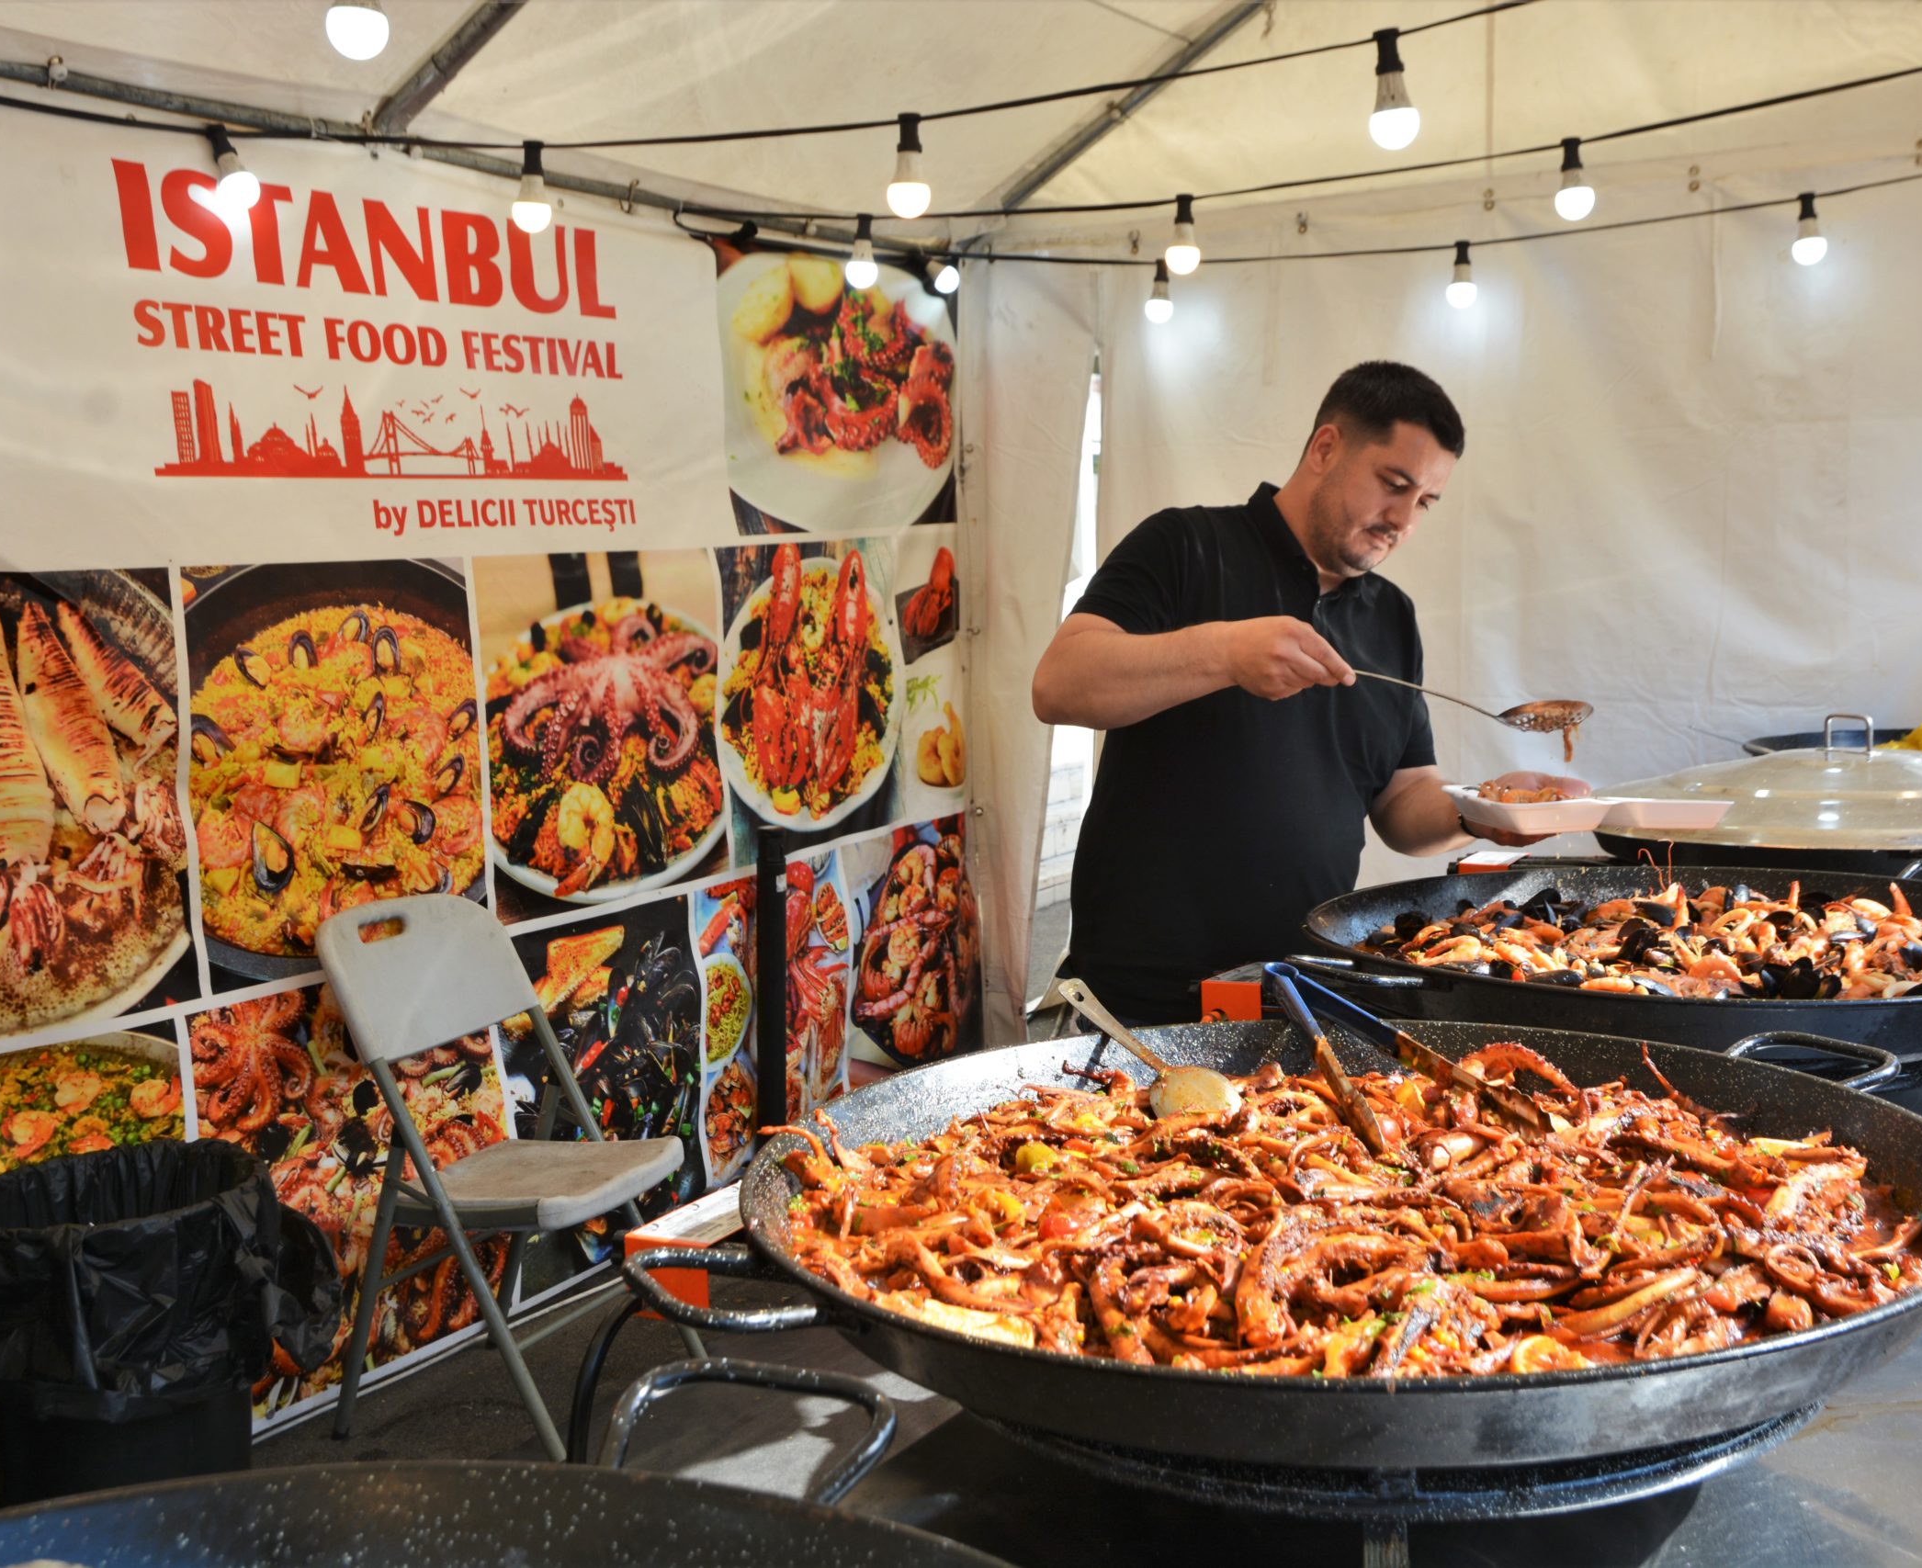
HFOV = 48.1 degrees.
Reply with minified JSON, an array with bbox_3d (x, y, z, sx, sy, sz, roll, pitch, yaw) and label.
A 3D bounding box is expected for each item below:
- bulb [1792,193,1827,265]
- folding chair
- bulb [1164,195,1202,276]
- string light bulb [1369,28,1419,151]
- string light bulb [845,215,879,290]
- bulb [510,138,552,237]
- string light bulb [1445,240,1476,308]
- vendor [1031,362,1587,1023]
[{"bbox_3d":[1.575,-1.027,3.999,0.060,0.133,0.060,3,8,33],"label":"bulb"},{"bbox_3d":[-0.737,0.627,3.585,0.490,0.860,0.450,1,7,25],"label":"folding chair"},{"bbox_3d":[0.383,-0.948,3.727,0.060,0.136,0.060,-2,7,0],"label":"bulb"},{"bbox_3d":[0.524,-0.839,2.607,0.061,0.145,0.061,3,8,33],"label":"string light bulb"},{"bbox_3d":[-0.189,-1.009,4.099,0.060,0.138,0.060,-2,7,0],"label":"string light bulb"},{"bbox_3d":[-0.675,-0.939,3.393,0.061,0.142,0.061,-2,7,0],"label":"bulb"},{"bbox_3d":[1.014,-1.035,4.371,0.060,0.135,0.060,3,8,33],"label":"string light bulb"},{"bbox_3d":[0.417,0.305,2.666,0.600,1.650,0.580,-8,9,-42],"label":"vendor"}]

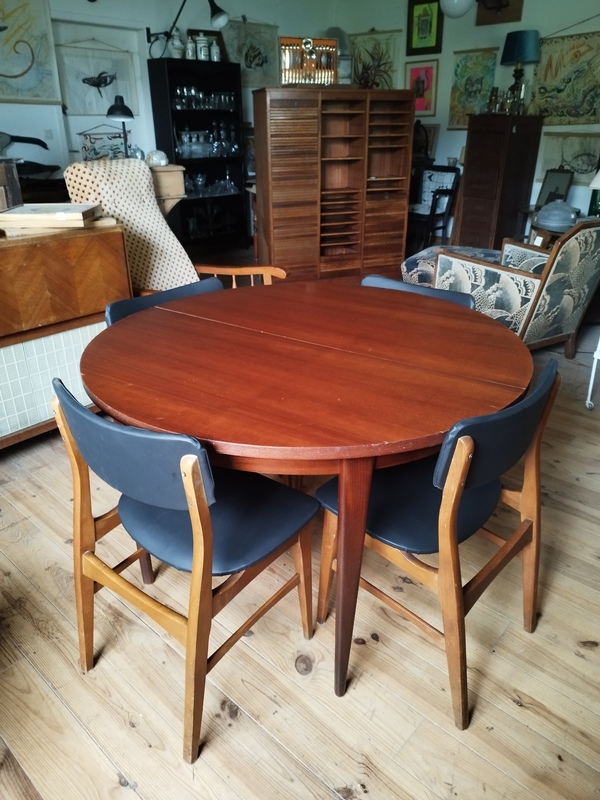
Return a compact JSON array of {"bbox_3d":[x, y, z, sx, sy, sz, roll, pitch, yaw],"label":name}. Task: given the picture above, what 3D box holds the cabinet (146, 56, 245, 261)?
[{"bbox_3d":[-1.028,-2.515,5.891,0.810,1.830,0.370,-21,33,-35],"label":"cabinet"}]

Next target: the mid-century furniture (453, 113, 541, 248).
[{"bbox_3d":[1.852,-1.942,5.250,0.520,1.320,0.430,-22,33,-36],"label":"mid-century furniture"}]

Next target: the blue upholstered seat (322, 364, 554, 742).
[{"bbox_3d":[0.341,0.278,1.377,0.490,0.785,0.480,22,34,38],"label":"blue upholstered seat"}]

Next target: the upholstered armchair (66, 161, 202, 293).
[{"bbox_3d":[-0.586,-0.624,2.877,0.820,1.090,0.640,8,27,16],"label":"upholstered armchair"}]

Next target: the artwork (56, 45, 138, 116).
[{"bbox_3d":[-1.921,-3.025,5.277,0.020,0.555,0.750,20,32,37],"label":"artwork"}]

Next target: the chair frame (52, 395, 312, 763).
[{"bbox_3d":[-0.268,0.326,1.311,0.450,0.745,0.455,17,30,33],"label":"chair frame"}]

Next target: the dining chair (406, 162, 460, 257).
[{"bbox_3d":[1.437,-2.224,6.509,0.550,0.900,0.550,-20,32,-36],"label":"dining chair"}]

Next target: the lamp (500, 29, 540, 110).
[{"bbox_3d":[1.874,-2.821,4.828,0.345,0.660,0.345,-22,33,-36],"label":"lamp"}]

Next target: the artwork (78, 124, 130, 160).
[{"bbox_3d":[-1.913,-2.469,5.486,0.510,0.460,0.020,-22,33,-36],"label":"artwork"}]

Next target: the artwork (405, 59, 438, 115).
[{"bbox_3d":[1.493,-3.848,6.857,0.455,0.600,0.030,20,32,37],"label":"artwork"}]

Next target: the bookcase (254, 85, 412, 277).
[{"bbox_3d":[0.281,-1.747,4.747,1.243,1.558,0.387,-10,27,-18],"label":"bookcase"}]

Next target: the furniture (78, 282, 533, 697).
[{"bbox_3d":[0.017,0.178,1.618,1.125,0.745,1.125,16,30,31],"label":"furniture"}]

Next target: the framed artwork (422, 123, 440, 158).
[{"bbox_3d":[1.394,-2.818,6.087,0.025,0.380,0.310,-13,28,-40],"label":"framed artwork"}]

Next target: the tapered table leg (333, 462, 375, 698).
[{"bbox_3d":[0.109,0.394,1.221,0.064,0.690,0.055,-5,26,-9],"label":"tapered table leg"}]

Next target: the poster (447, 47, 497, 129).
[{"bbox_3d":[1.717,-3.103,5.575,0.020,0.710,0.510,-22,34,-37],"label":"poster"}]

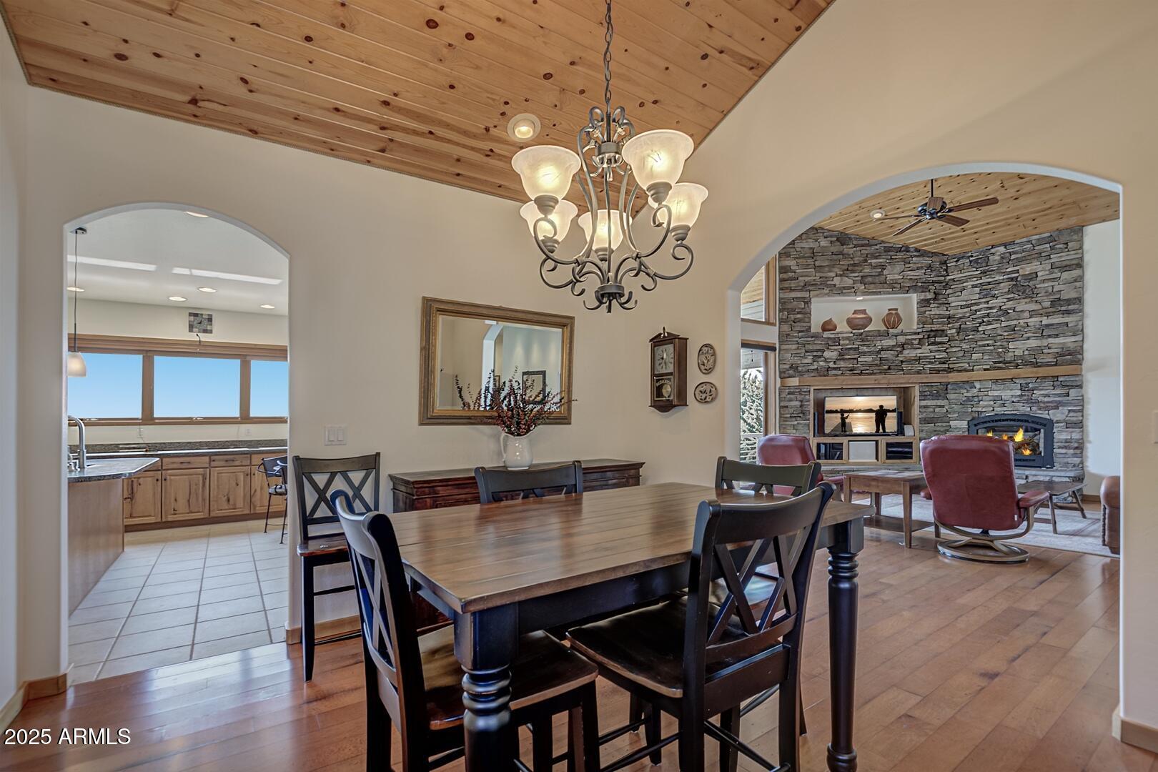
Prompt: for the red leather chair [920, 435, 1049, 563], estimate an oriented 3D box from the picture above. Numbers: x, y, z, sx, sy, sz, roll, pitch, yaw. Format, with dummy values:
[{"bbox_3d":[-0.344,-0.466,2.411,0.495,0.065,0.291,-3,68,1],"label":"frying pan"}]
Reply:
[{"bbox_3d":[3.751,1.015,4.470,0.790,1.040,0.830,1,-1,-38],"label":"red leather chair"}]

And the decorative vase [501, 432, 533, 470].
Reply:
[{"bbox_3d":[-0.427,0.440,3.300,0.225,0.262,0.190,0,-1,-22],"label":"decorative vase"}]

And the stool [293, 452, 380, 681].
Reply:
[{"bbox_3d":[-1.292,0.920,2.650,0.470,1.060,0.475,1,-1,-34],"label":"stool"}]

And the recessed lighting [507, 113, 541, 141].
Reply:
[{"bbox_3d":[-0.332,-1.569,2.930,0.195,0.040,0.195,-10,-17,-3],"label":"recessed lighting"}]

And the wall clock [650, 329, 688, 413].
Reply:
[{"bbox_3d":[0.660,-0.116,3.545,0.125,0.615,0.295,1,-1,-34],"label":"wall clock"}]

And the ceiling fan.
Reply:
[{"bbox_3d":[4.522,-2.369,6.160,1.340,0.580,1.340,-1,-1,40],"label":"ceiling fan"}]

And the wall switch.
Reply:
[{"bbox_3d":[-1.425,0.292,2.830,0.119,0.115,0.012,1,-1,-34],"label":"wall switch"}]

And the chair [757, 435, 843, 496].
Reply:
[{"bbox_3d":[2.462,1.073,5.200,0.790,1.040,0.830,1,-1,-38],"label":"chair"}]

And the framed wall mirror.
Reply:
[{"bbox_3d":[-0.517,-0.135,3.345,1.125,0.800,0.055,1,3,-34],"label":"framed wall mirror"}]

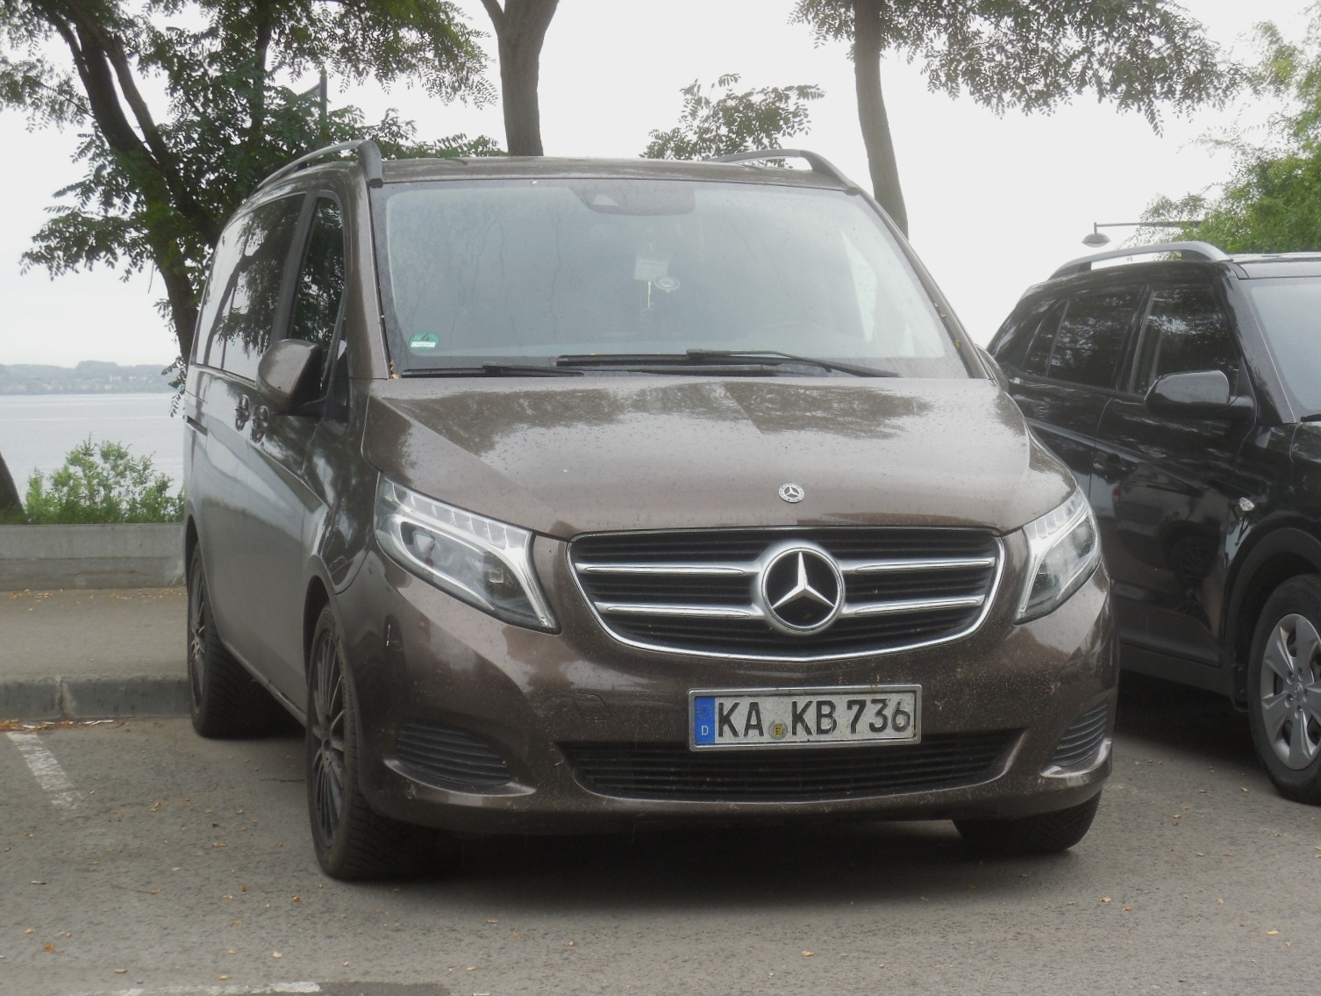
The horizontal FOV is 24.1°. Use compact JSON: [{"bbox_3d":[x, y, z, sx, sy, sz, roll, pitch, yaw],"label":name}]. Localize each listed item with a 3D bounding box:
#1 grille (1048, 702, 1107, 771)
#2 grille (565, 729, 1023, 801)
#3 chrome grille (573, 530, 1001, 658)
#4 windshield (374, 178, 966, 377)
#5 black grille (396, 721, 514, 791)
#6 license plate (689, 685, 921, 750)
[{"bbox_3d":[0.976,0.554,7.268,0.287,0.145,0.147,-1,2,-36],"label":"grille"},{"bbox_3d":[0.309,0.601,6.880,1.050,0.145,0.110,0,2,-14],"label":"grille"},{"bbox_3d":[0.301,0.215,6.897,1.020,0.285,0.130,0,2,-14],"label":"chrome grille"},{"bbox_3d":[-0.004,-0.569,8.063,1.520,0.110,0.987,0,38,-14],"label":"windshield"},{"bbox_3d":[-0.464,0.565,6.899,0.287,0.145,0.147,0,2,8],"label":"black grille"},{"bbox_3d":[0.322,0.483,6.823,0.530,0.130,0.020,0,2,-14],"label":"license plate"}]

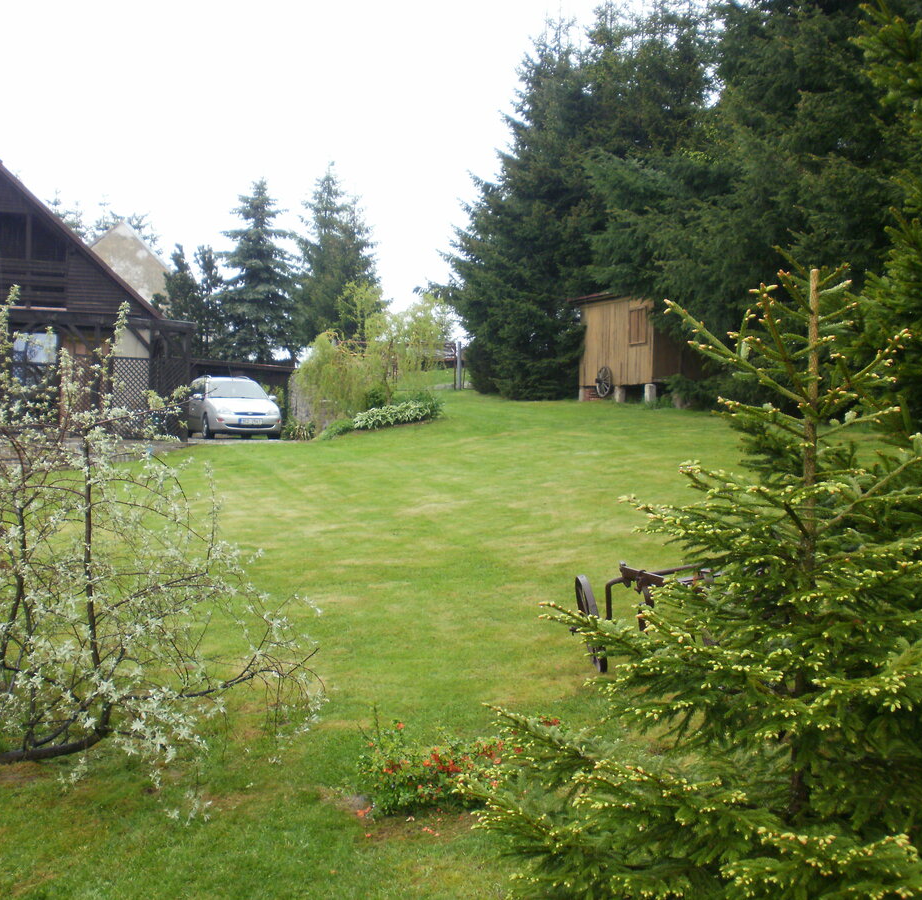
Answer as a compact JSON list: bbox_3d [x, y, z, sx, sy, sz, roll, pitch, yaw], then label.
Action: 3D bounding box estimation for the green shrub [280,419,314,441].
[{"bbox_3d":[-3.685,-0.442,28.300,0.780,0.470,0.620,1,1,0],"label":"green shrub"}]

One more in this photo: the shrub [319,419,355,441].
[{"bbox_3d":[-2.803,-0.462,28.100,0.870,0.490,0.650,1,1,0],"label":"shrub"}]

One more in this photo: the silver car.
[{"bbox_3d":[-5.490,-1.010,29.600,1.780,1.490,4.420,1,1,-23],"label":"silver car"}]

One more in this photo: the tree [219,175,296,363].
[{"bbox_3d":[-6.815,-5.772,42.000,2.600,6.600,2.600,1,1,0],"label":"tree"}]

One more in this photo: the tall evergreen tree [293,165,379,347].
[{"bbox_3d":[-4.589,-6.506,46.000,3.150,7.900,3.100,1,1,0],"label":"tall evergreen tree"}]

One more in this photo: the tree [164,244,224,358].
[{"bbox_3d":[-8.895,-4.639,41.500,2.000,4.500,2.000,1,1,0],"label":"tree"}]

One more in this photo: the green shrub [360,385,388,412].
[{"bbox_3d":[-2.114,-1.234,30.500,0.680,0.650,0.620,1,1,0],"label":"green shrub"}]

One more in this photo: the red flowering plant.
[{"bbox_3d":[-0.083,1.115,4.600,0.620,0.340,0.500,1,1,0],"label":"red flowering plant"}]

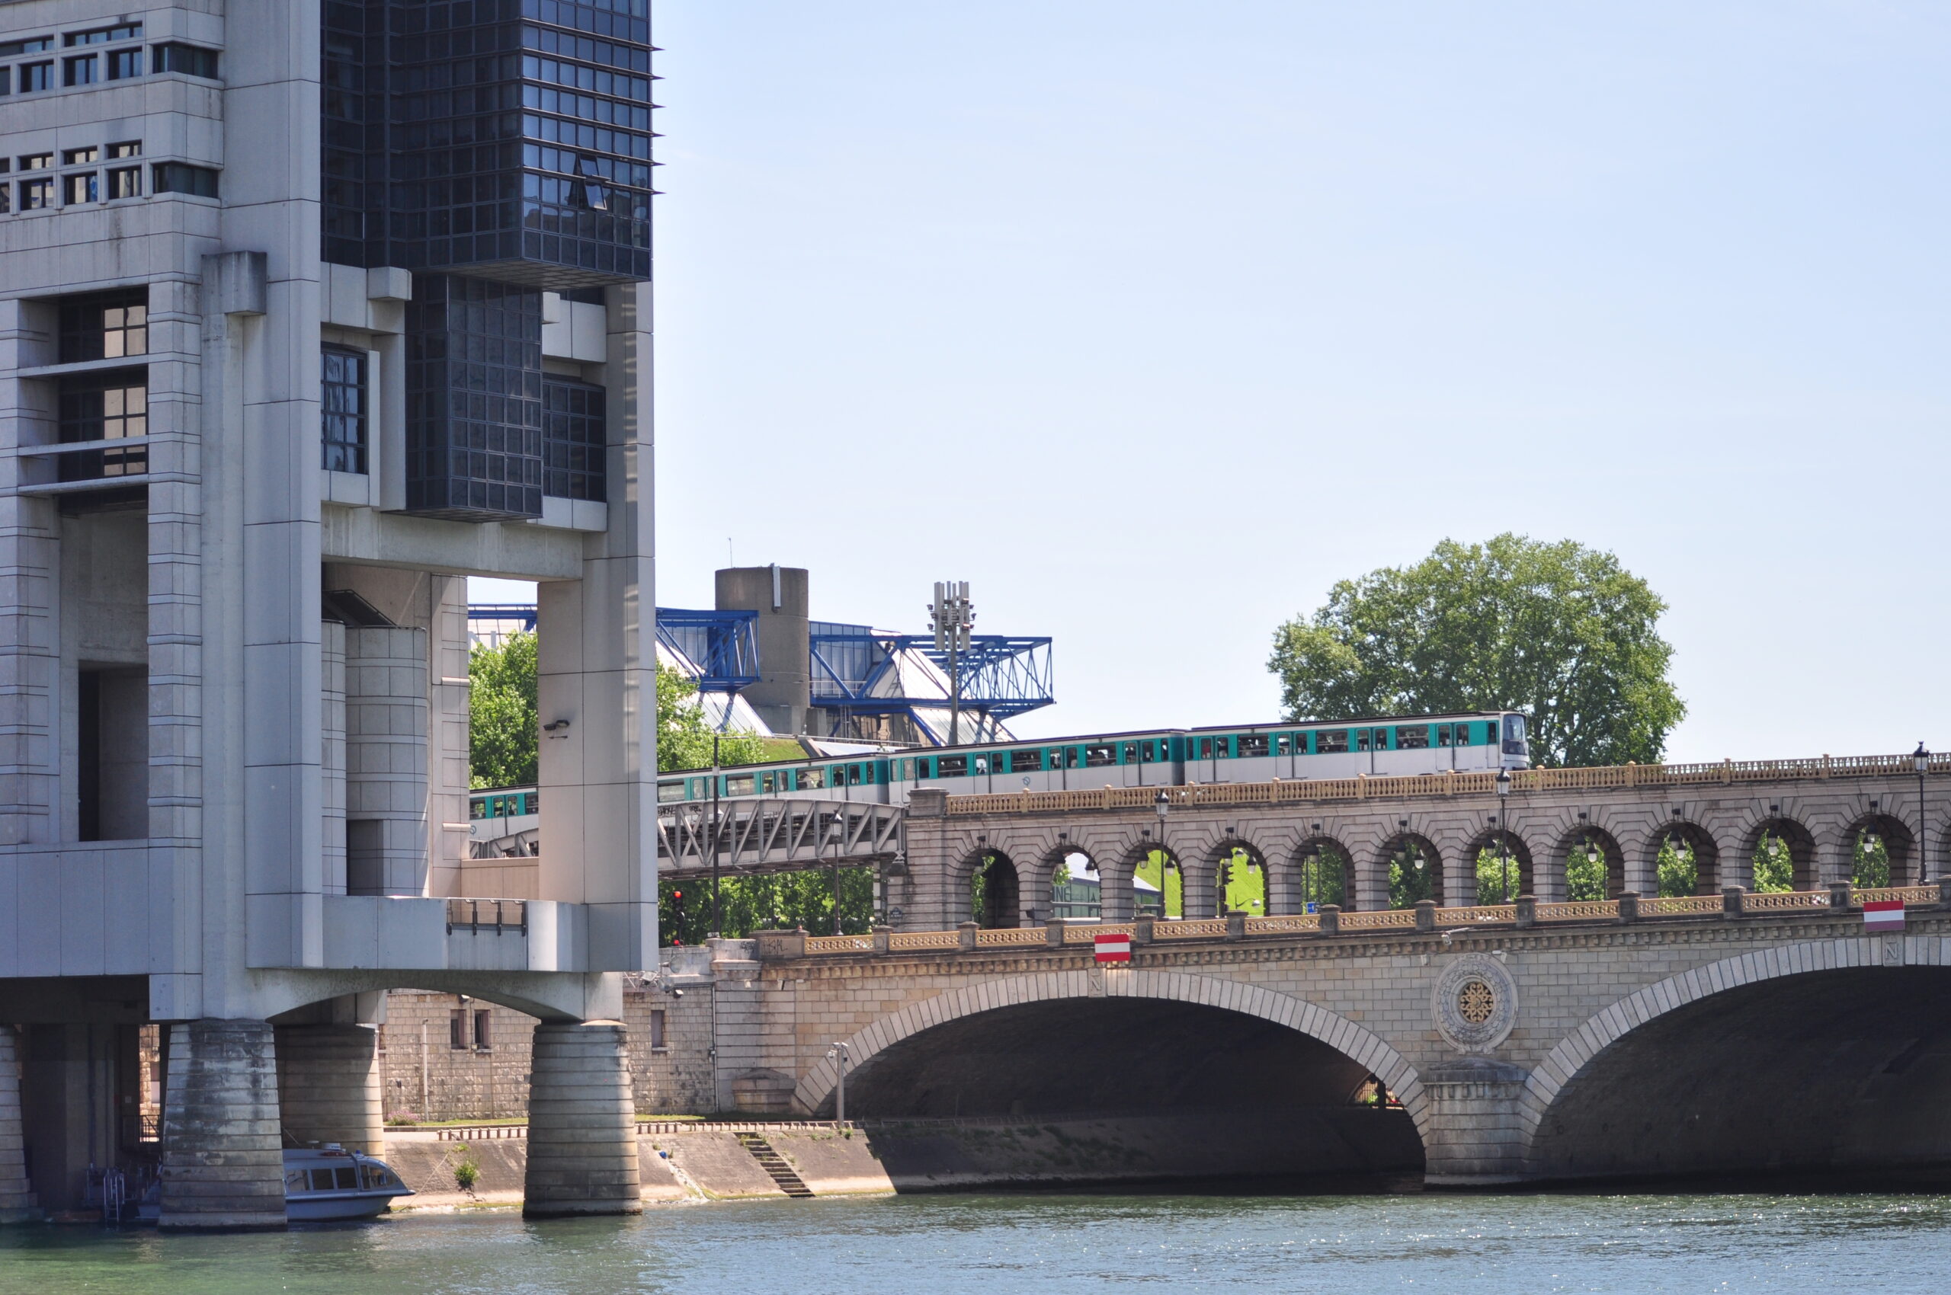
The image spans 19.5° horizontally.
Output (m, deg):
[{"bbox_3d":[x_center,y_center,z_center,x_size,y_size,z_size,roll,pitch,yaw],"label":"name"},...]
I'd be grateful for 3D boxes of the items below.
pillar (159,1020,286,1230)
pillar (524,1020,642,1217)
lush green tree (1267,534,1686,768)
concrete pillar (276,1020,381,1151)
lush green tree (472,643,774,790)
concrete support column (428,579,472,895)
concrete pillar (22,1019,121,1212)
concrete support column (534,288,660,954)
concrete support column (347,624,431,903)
[{"bbox_3d":[-22.170,14.113,167.500,3.650,6.156,3.650,-1,-4,0],"label":"pillar"},{"bbox_3d":[-12.490,15.075,181.068,3.650,6.147,3.650,-1,-4,0],"label":"pillar"},{"bbox_3d":[23.964,4.679,272.002,20.000,20.305,19.000,-3,-5,35],"label":"lush green tree"},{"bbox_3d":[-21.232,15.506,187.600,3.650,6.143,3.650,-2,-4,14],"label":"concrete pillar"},{"bbox_3d":[-16.927,7.470,275.001,14.500,15.792,13.000,-3,-5,35],"label":"lush green tree"},{"bbox_3d":[-17.782,3.371,184.844,1.900,11.283,1.900,-3,-5,35],"label":"concrete support column"},{"bbox_3d":[-29.111,15.125,182.484,1.960,6.096,2.260,-3,-5,35],"label":"concrete pillar"},{"bbox_3d":[-12.029,-0.583,181.072,4.200,21.843,0.950,-3,-5,35],"label":"concrete support column"},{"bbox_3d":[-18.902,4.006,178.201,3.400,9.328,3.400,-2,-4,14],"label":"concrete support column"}]

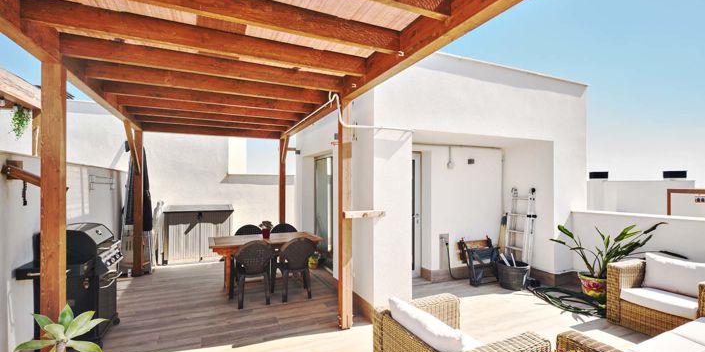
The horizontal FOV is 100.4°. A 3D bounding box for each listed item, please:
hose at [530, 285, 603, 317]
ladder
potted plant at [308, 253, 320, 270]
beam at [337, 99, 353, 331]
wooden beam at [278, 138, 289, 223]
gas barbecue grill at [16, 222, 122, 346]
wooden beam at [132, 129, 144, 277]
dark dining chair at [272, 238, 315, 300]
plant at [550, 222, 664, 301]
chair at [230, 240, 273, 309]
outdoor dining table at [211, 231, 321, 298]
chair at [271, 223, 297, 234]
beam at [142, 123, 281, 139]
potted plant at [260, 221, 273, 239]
[{"bbox_3d":[2.805,1.587,3.839,0.700,0.100,0.920,0,-1,-26],"label":"hose"},{"bbox_3d":[2.810,0.962,4.973,0.220,1.520,0.400,7,-3,-24],"label":"ladder"},{"bbox_3d":[-0.706,1.556,5.416,0.210,0.290,0.210,-1,-1,0],"label":"potted plant"},{"bbox_3d":[-0.083,0.418,3.353,0.122,2.575,0.112,0,-1,-24],"label":"beam"},{"bbox_3d":[-1.469,0.475,6.137,0.120,2.495,0.120,0,-1,-26],"label":"wooden beam"},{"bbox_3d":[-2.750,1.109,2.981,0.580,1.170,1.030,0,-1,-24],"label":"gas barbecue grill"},{"bbox_3d":[-3.682,0.472,5.051,0.120,2.495,0.120,0,-1,-26],"label":"wooden beam"},{"bbox_3d":[-0.820,1.260,4.139,0.540,0.830,0.560,0,-1,-25],"label":"dark dining chair"},{"bbox_3d":[3.293,1.133,3.892,1.080,1.000,0.850,-2,-2,40],"label":"plant"},{"bbox_3d":[-1.339,1.289,4.031,0.590,0.870,0.580,0,-1,-24],"label":"chair"},{"bbox_3d":[-1.324,1.310,4.412,1.480,0.750,0.790,0,-1,-25],"label":"outdoor dining table"},{"bbox_3d":[-1.116,1.316,5.090,0.590,0.870,0.580,0,-1,-24],"label":"chair"},{"bbox_3d":[-2.645,-0.922,5.761,2.440,0.250,0.100,0,-1,-24],"label":"beam"},{"bbox_3d":[-1.297,0.800,4.394,0.200,0.280,0.200,0,-1,-26],"label":"potted plant"}]

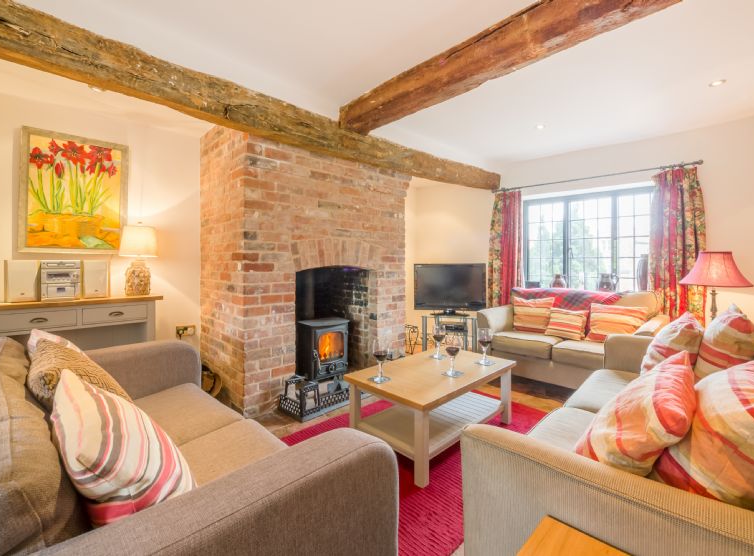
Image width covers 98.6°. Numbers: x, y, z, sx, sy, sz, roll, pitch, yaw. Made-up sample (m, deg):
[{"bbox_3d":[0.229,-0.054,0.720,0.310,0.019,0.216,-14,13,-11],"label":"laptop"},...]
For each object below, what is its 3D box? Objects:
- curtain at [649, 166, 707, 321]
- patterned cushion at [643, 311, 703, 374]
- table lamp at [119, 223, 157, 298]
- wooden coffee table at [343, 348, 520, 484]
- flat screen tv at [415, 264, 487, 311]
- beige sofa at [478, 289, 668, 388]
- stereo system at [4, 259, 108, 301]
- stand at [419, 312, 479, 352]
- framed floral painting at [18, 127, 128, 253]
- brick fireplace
[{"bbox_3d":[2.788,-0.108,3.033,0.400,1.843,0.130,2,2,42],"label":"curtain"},{"bbox_3d":[1.504,0.401,1.674,0.170,0.420,0.430,34,13,28],"label":"patterned cushion"},{"bbox_3d":[-1.812,-0.144,2.462,0.230,0.554,0.230,-1,2,-44],"label":"table lamp"},{"bbox_3d":[0.378,0.785,2.081,1.025,0.406,0.584,-1,2,-44],"label":"wooden coffee table"},{"bbox_3d":[0.903,0.123,3.994,0.881,0.591,0.120,0,1,10],"label":"flat screen tv"},{"bbox_3d":[1.864,0.573,3.180,1.460,0.870,0.900,2,2,42],"label":"beige sofa"},{"bbox_3d":[-2.163,0.013,2.225,0.507,0.262,0.200,-1,2,-44],"label":"stereo system"},{"bbox_3d":[0.914,0.696,4.035,0.670,0.487,0.410,0,1,10],"label":"stand"},{"bbox_3d":[-2.160,-0.593,2.349,0.575,0.850,0.040,-1,2,-44],"label":"framed floral painting"},{"bbox_3d":[-0.646,-0.115,3.272,1.789,2.142,0.978,-1,2,-44],"label":"brick fireplace"}]

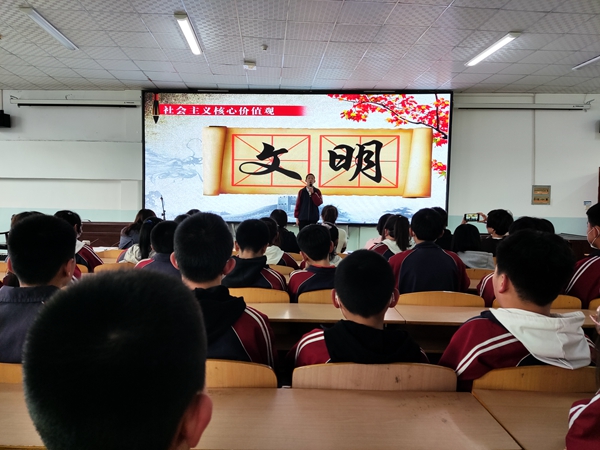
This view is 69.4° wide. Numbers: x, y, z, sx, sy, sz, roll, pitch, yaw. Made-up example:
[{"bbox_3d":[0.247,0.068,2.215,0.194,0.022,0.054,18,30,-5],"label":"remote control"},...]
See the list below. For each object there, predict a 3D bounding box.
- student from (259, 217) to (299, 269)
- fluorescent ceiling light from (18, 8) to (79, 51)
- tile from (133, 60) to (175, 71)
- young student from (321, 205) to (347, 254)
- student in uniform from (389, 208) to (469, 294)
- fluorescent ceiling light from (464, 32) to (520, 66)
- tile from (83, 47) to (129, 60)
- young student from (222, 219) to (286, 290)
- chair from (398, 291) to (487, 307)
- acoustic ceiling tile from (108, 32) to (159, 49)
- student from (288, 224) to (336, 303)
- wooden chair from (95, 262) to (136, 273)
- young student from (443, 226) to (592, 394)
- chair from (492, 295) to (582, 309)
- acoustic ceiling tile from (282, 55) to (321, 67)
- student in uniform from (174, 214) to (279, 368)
[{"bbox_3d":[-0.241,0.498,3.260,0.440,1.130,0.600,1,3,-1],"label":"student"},{"bbox_3d":[-3.259,-2.546,5.697,0.145,0.070,1.240,1,3,-4],"label":"fluorescent ceiling light"},{"bbox_3d":[-2.406,-2.663,7.266,0.595,0.020,0.595,1,3,-4],"label":"tile"},{"bbox_3d":[0.281,0.426,4.141,0.410,1.226,0.630,1,3,0],"label":"young student"},{"bbox_3d":[0.677,0.514,2.518,0.460,1.224,0.680,1,3,0],"label":"student in uniform"},{"bbox_3d":[2.722,-2.483,6.165,0.145,0.070,1.240,1,3,-4],"label":"fluorescent ceiling light"},{"bbox_3d":[-2.962,-2.638,6.625,0.595,0.020,0.595,1,3,-4],"label":"tile"},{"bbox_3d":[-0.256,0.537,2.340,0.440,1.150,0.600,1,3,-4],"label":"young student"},{"bbox_3d":[0.697,0.722,2.408,0.450,0.820,0.500,1,3,0],"label":"chair"},{"bbox_3d":[-2.321,-2.597,6.071,0.595,0.020,0.595,1,3,-4],"label":"acoustic ceiling tile"},{"bbox_3d":[0.145,0.552,2.520,0.440,1.131,0.680,1,3,0],"label":"student"},{"bbox_3d":[-1.221,0.651,3.277,0.450,0.820,0.500,1,3,0],"label":"wooden chair"},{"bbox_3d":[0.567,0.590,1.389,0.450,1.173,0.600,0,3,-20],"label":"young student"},{"bbox_3d":[1.173,0.729,2.408,0.450,0.820,0.500,1,3,0],"label":"chair"},{"bbox_3d":[0.033,-2.599,6.860,0.600,0.016,0.600,1,3,-4],"label":"acoustic ceiling tile"},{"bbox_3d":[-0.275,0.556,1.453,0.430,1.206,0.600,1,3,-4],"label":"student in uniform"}]

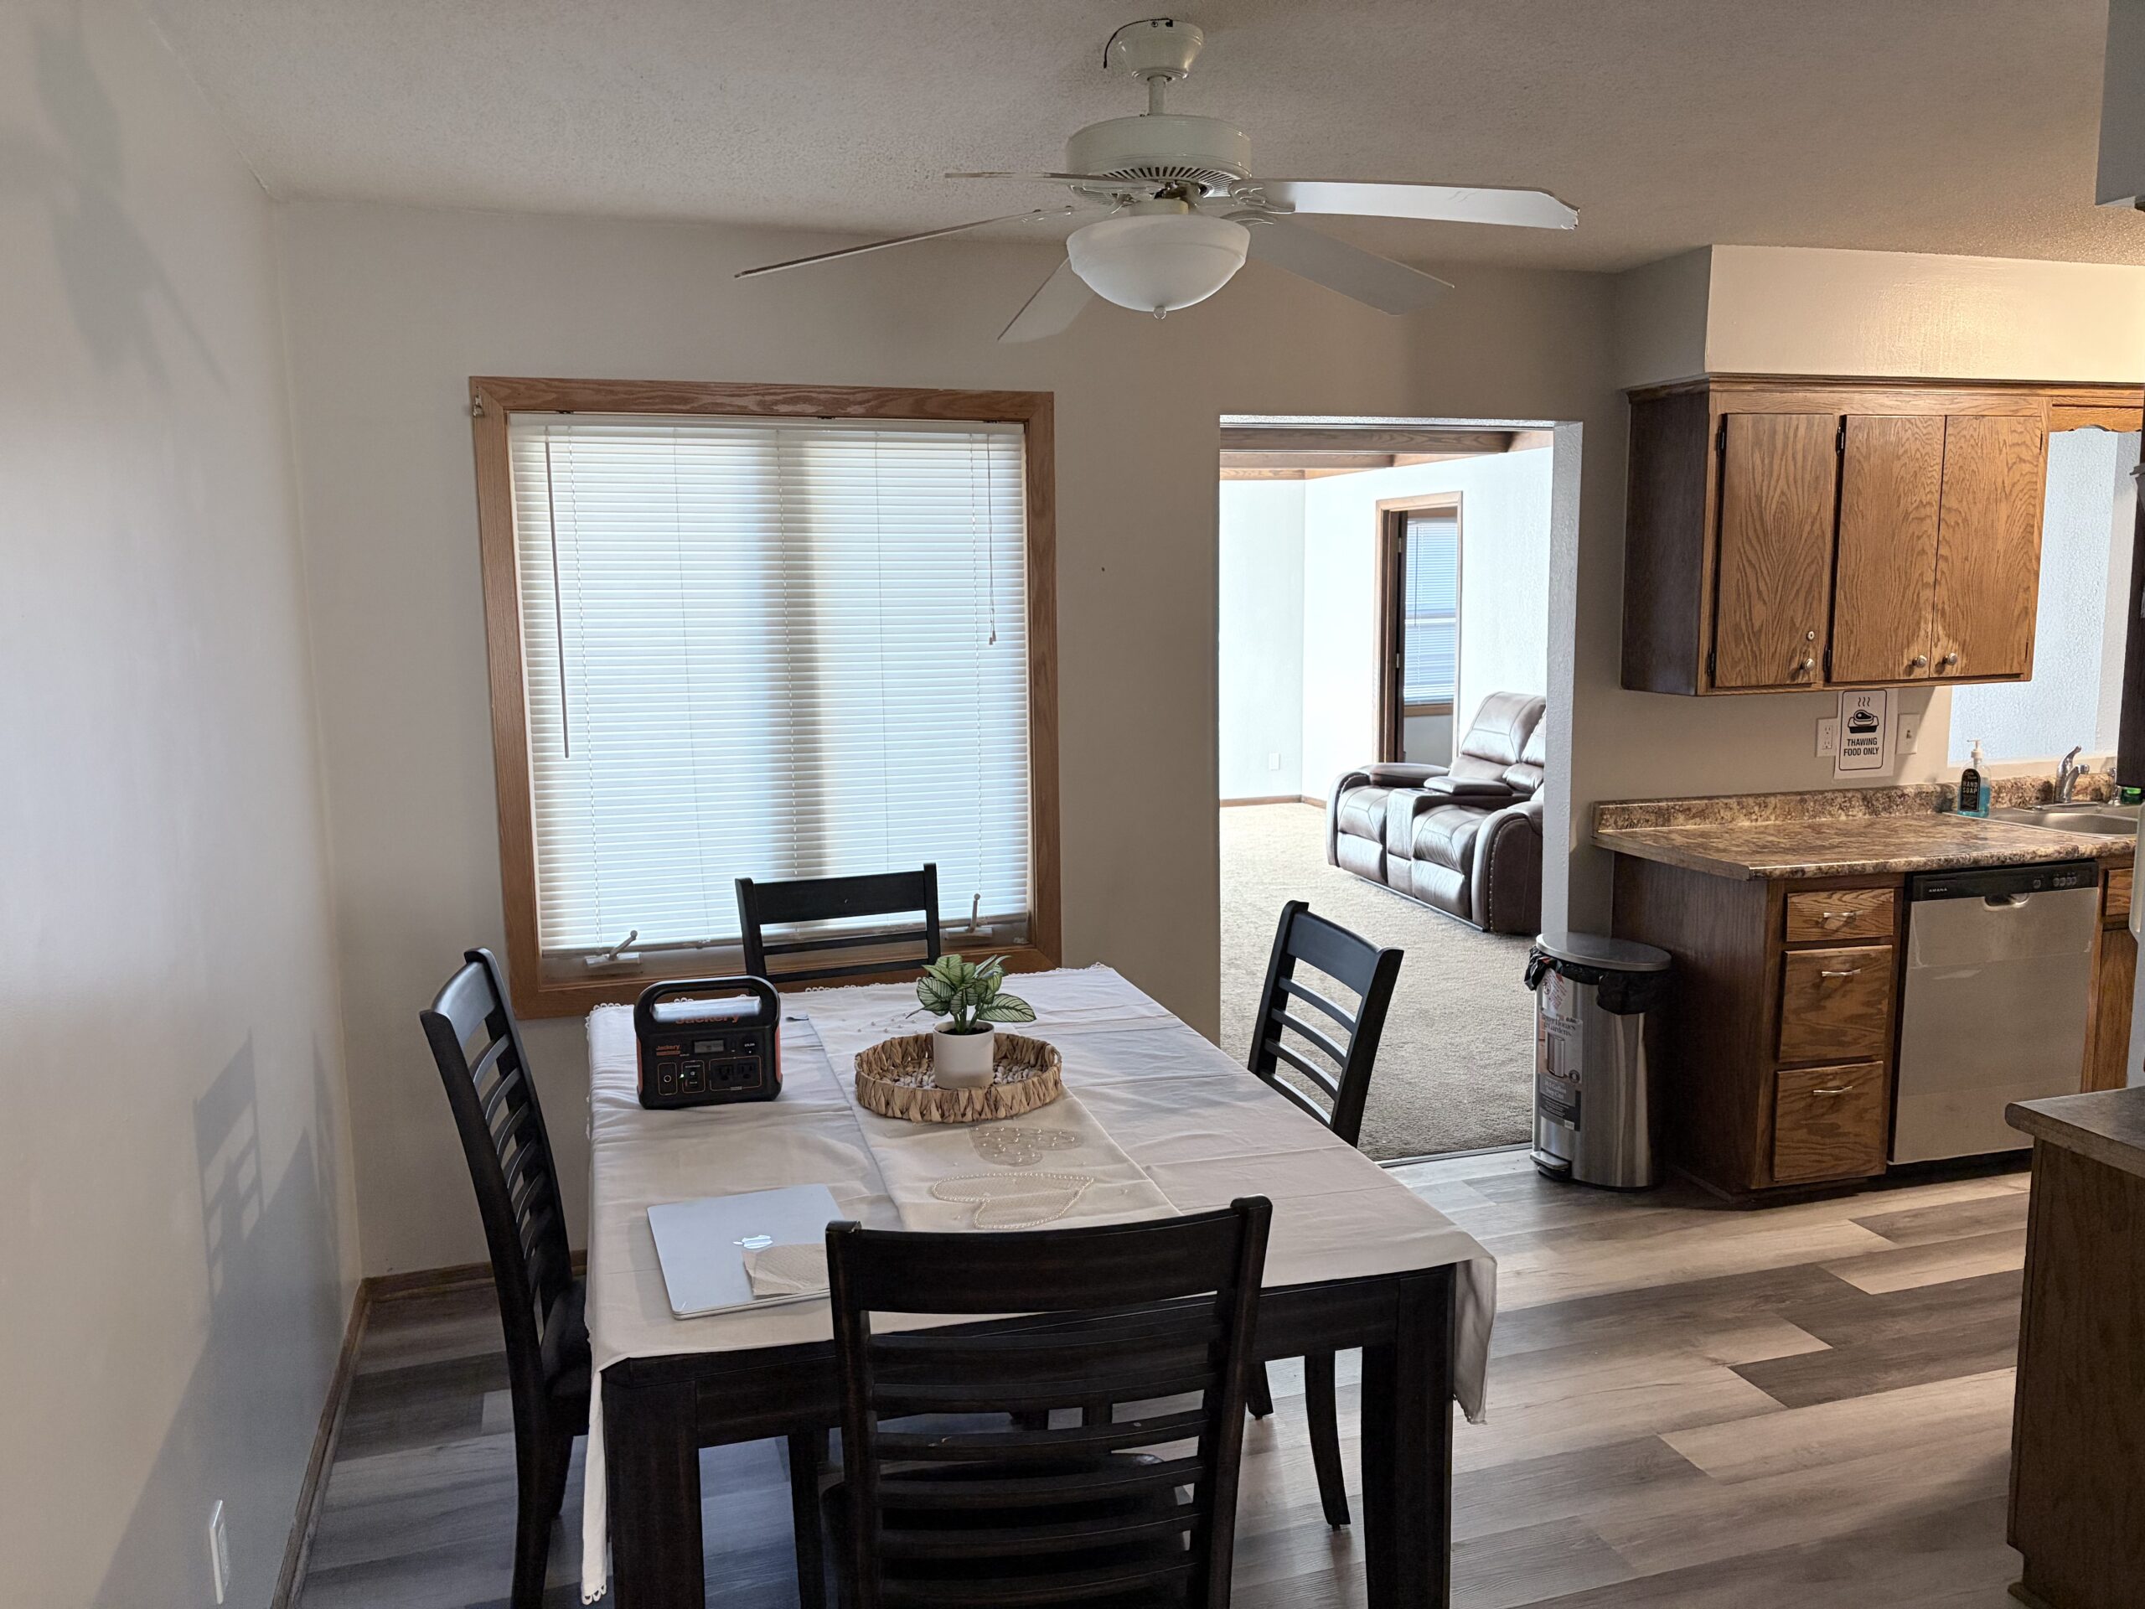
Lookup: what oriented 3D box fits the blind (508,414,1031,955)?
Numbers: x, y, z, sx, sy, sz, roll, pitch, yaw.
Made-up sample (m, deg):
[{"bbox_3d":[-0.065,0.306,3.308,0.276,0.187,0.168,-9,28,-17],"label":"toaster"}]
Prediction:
[{"bbox_3d":[-0.681,-0.291,3.842,1.185,1.233,0.035,-3,8,-17],"label":"blind"}]

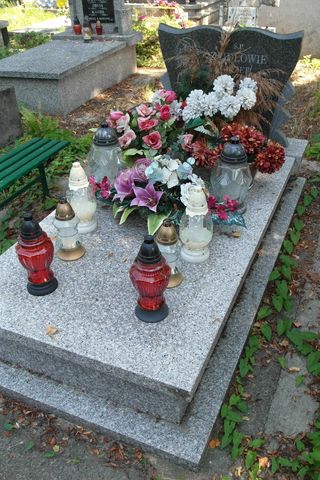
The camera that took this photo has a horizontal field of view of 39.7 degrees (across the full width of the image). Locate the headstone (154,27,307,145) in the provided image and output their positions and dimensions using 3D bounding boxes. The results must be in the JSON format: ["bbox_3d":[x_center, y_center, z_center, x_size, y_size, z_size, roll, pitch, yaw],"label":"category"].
[{"bbox_3d":[0.392,-0.902,2.611,0.796,0.633,0.113,12,37,20],"label":"headstone"}]

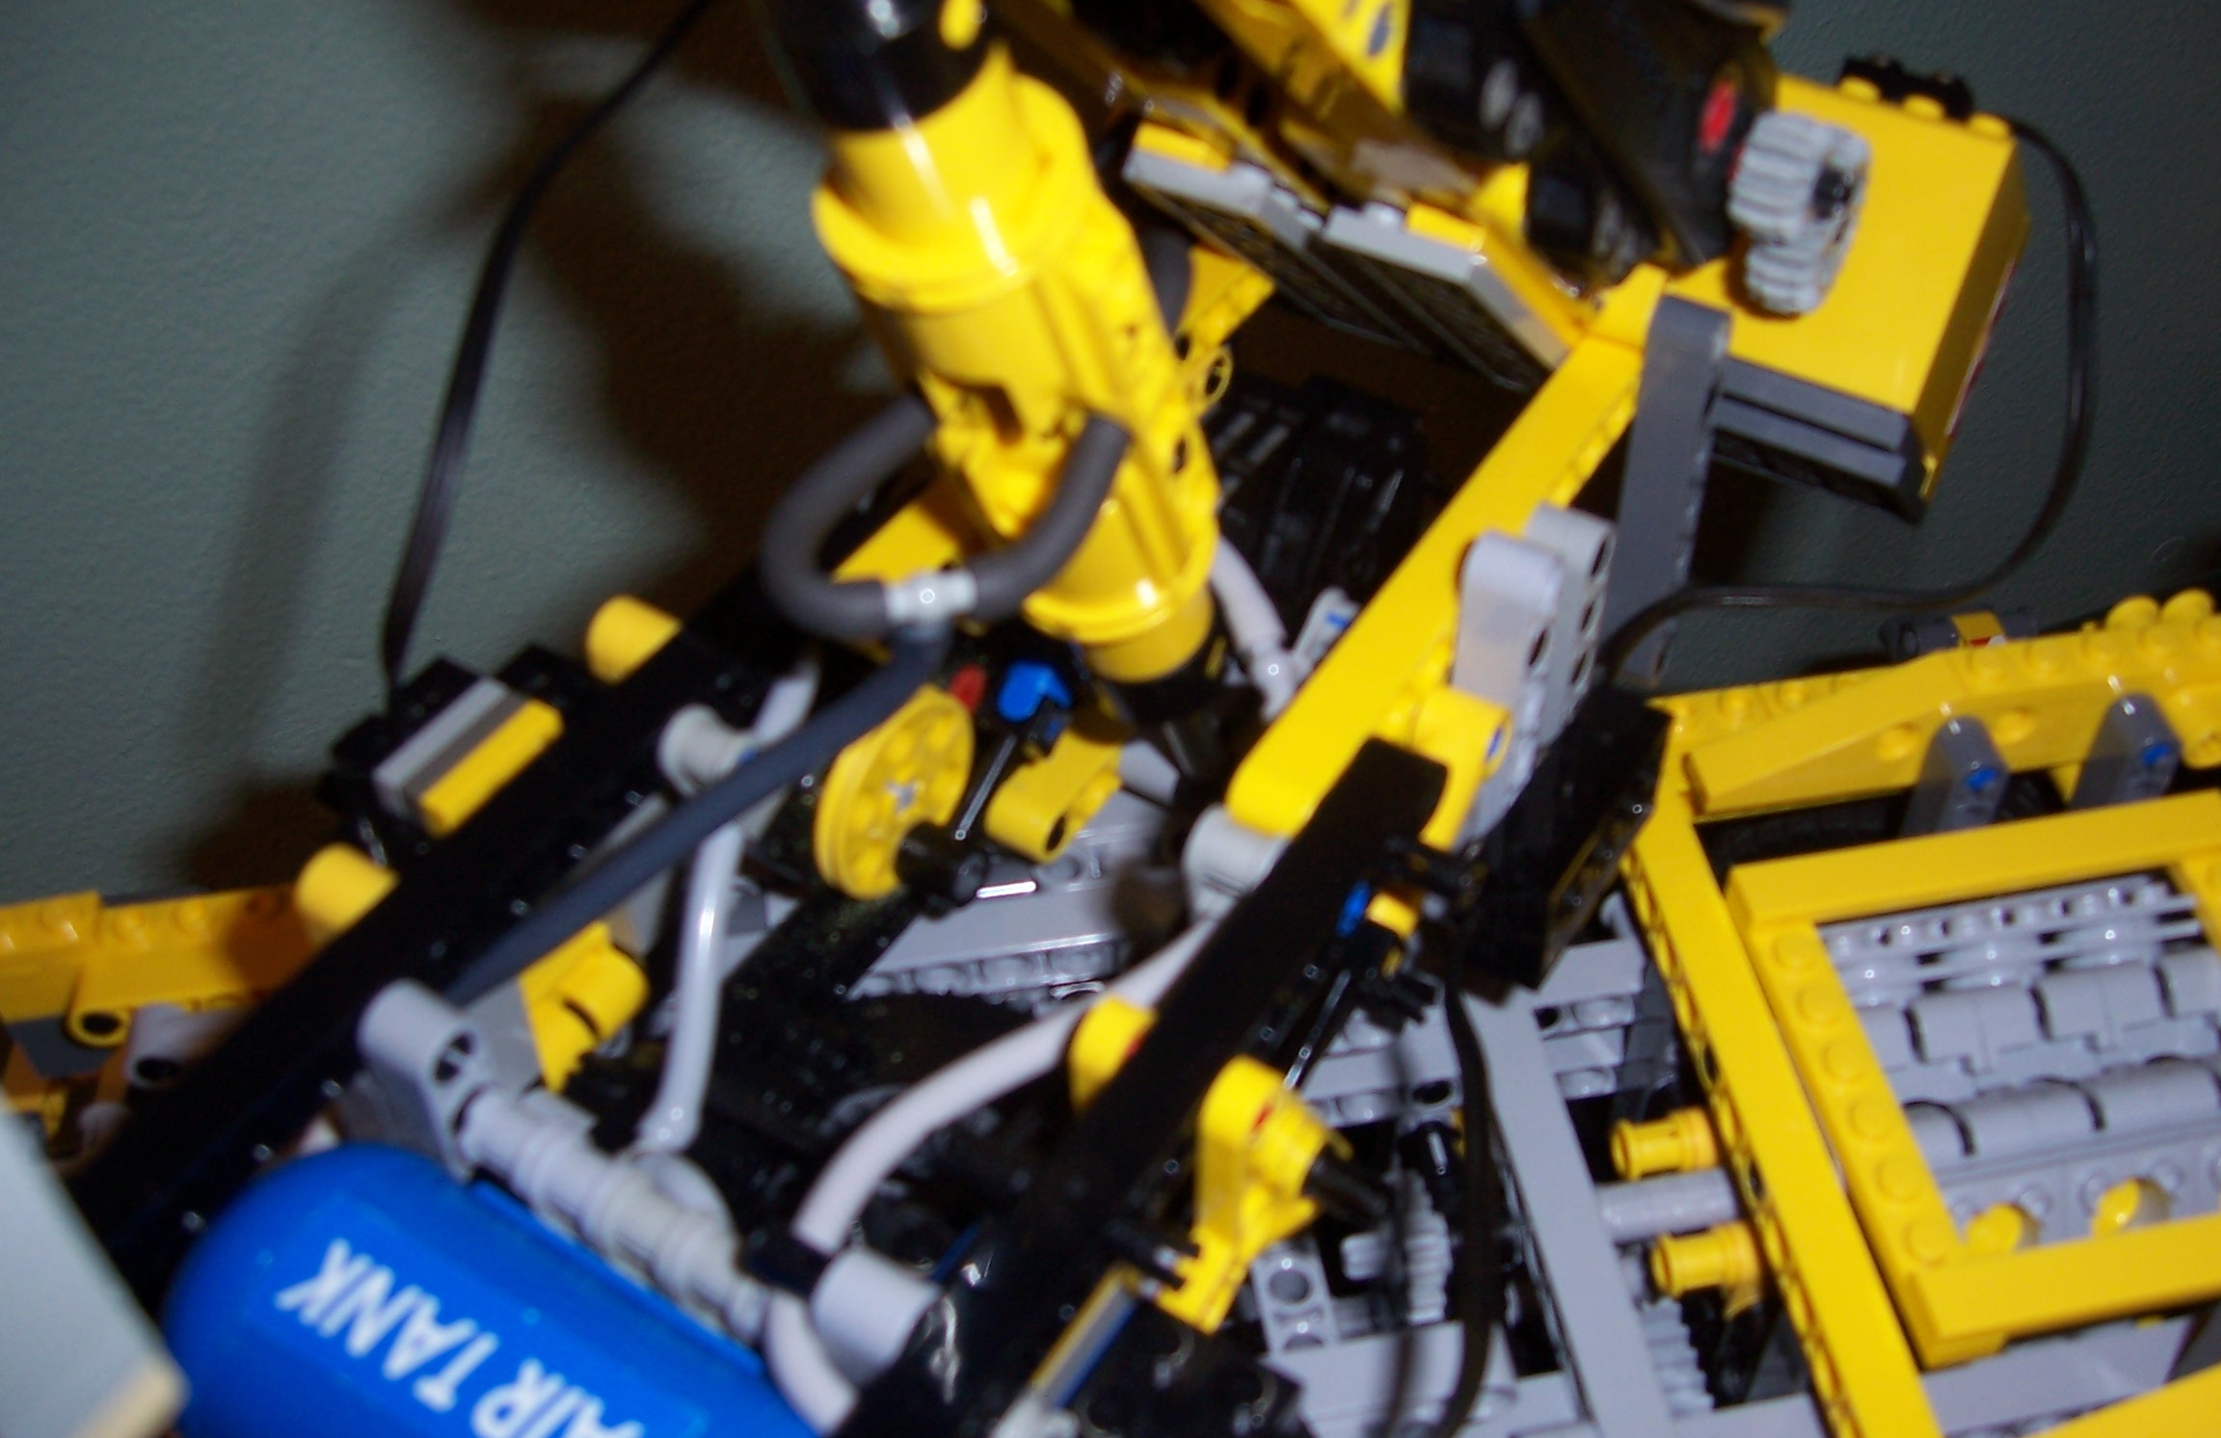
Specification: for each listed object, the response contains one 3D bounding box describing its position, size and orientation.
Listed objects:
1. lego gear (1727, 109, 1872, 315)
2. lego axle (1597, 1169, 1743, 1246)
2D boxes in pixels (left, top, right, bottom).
[{"bbox_3d":[0.078,-0.057,0.262,0.008,0.022,0.014,26,56,28],"label":"lego gear"},{"bbox_3d":[0.067,0.059,0.279,0.016,0.007,0.007,-8,52,-6],"label":"lego axle"}]

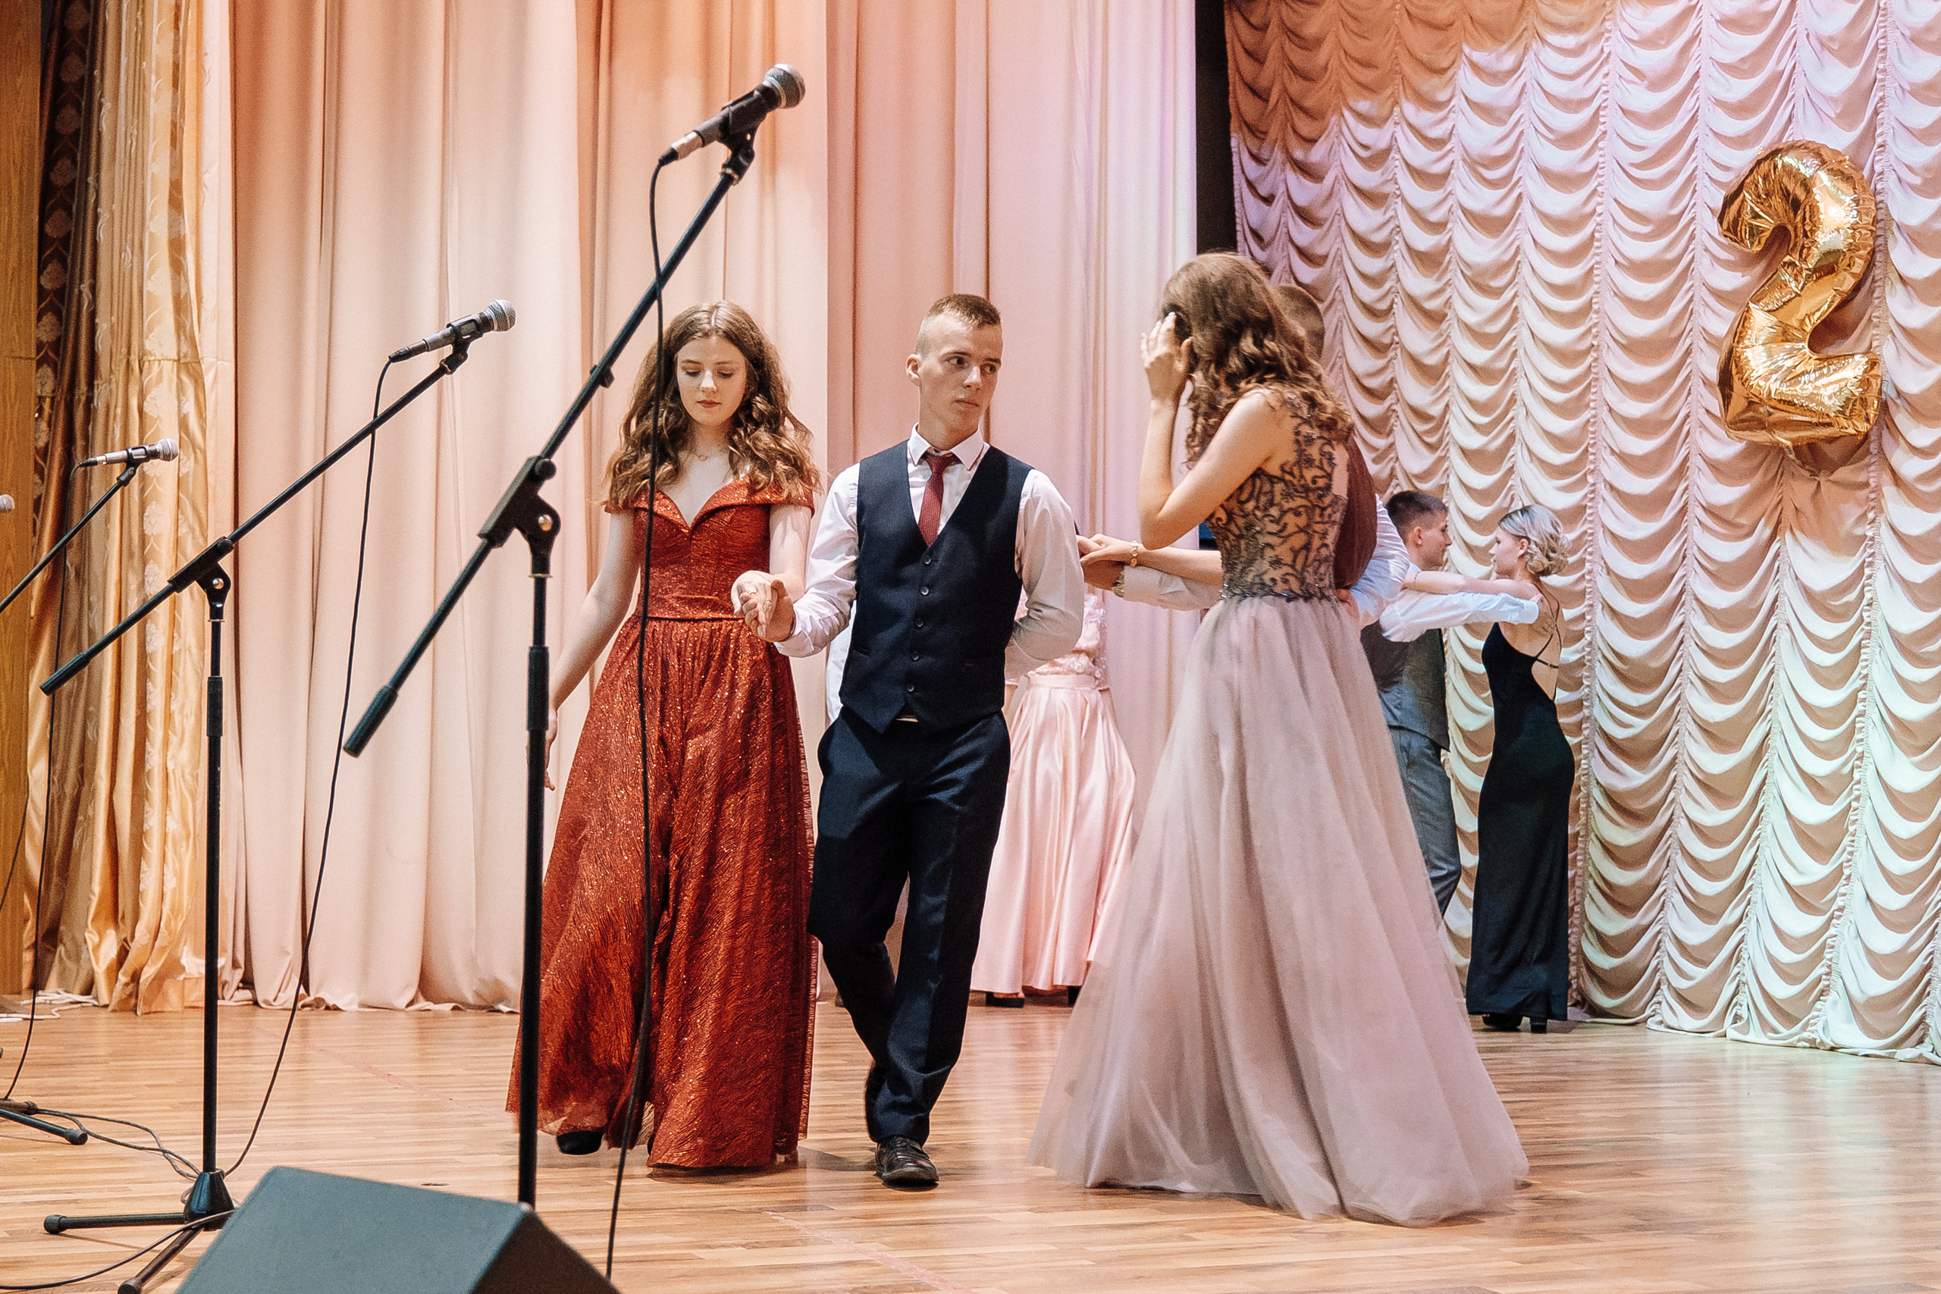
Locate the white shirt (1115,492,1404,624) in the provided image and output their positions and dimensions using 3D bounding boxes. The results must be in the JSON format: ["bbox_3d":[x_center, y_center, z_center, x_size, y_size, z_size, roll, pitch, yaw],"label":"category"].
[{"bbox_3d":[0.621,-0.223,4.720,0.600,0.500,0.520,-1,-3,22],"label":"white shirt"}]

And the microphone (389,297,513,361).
[{"bbox_3d":[-0.871,-0.521,3.810,0.223,0.053,0.053,-24,6,-20],"label":"microphone"}]

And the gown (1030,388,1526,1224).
[{"bbox_3d":[0.597,0.125,4.448,0.970,1.810,0.920,-2,-3,27],"label":"gown"}]

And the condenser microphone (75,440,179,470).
[{"bbox_3d":[-1.887,-0.423,5.080,0.213,0.053,0.053,-13,3,-26],"label":"condenser microphone"}]

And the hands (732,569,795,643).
[{"bbox_3d":[-0.399,-0.079,4.360,0.125,0.145,0.160,0,-3,6],"label":"hands"}]

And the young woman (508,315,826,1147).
[{"bbox_3d":[-0.640,0.160,4.757,0.640,1.780,0.660,0,-3,6],"label":"young woman"}]

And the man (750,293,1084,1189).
[{"bbox_3d":[-0.110,0.154,4.577,0.660,1.770,0.520,-1,-3,7],"label":"man"}]

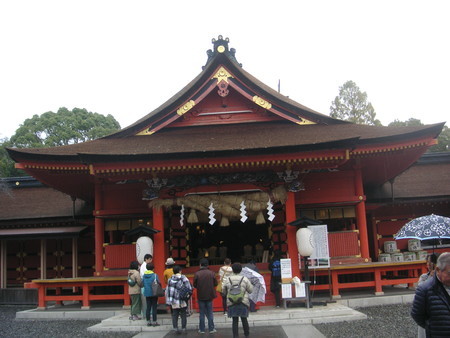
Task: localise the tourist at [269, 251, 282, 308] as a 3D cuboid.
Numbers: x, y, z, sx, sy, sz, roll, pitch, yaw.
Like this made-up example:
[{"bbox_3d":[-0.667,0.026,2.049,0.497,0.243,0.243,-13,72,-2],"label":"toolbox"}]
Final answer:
[{"bbox_3d":[1.458,3.236,14.164,0.440,1.635,0.360,-4,-12,7],"label":"tourist"}]

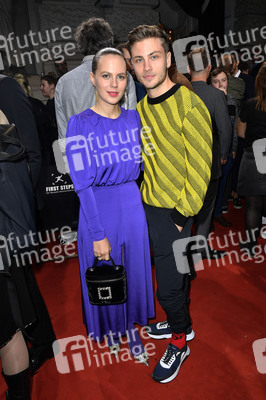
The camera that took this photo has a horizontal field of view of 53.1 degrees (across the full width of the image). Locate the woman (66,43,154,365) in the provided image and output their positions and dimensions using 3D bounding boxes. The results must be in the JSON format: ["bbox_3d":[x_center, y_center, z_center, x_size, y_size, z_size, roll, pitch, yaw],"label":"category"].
[{"bbox_3d":[-0.092,0.174,1.485,0.470,1.735,0.400,-4,20,-5],"label":"woman"}]

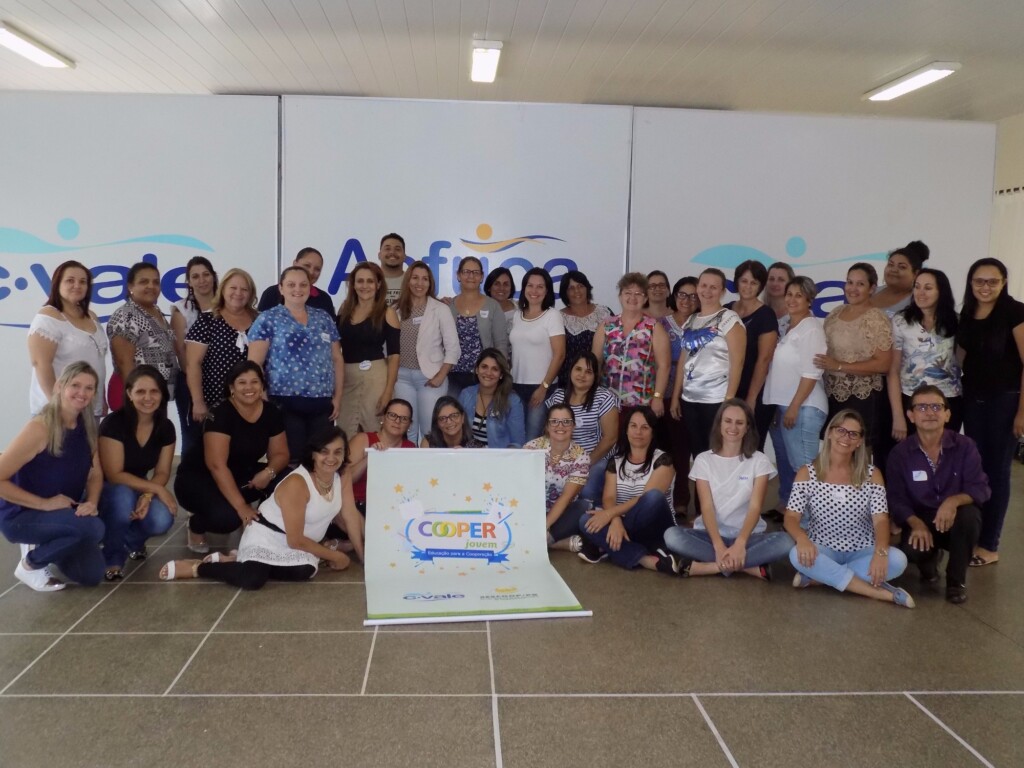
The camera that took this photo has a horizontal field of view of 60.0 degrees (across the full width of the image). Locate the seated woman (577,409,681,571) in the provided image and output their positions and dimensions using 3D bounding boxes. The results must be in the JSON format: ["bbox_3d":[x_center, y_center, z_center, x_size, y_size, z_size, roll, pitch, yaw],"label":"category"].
[{"bbox_3d":[0.661,0.533,4.946,0.540,0.860,0.700,2,7,8],"label":"seated woman"}]

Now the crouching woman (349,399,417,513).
[{"bbox_3d":[-0.707,0.492,5.163,0.580,0.801,0.650,1,6,-6],"label":"crouching woman"}]

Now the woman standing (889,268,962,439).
[{"bbox_3d":[2.399,0.138,5.236,0.480,1.626,0.320,4,7,23],"label":"woman standing"}]

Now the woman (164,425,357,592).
[{"bbox_3d":[-1.264,0.586,4.529,0.946,0.723,0.579,-3,7,-33],"label":"woman"}]

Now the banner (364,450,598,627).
[{"bbox_3d":[-0.205,0.704,4.355,1.030,0.610,0.880,2,6,1],"label":"banner"}]

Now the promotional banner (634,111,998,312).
[{"bbox_3d":[2.625,-0.810,7.845,3.246,3.038,0.070,1,6,-4],"label":"promotional banner"}]

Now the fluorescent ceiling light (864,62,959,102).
[{"bbox_3d":[3.452,-2.612,7.712,0.215,0.075,1.230,1,6,-4],"label":"fluorescent ceiling light"}]

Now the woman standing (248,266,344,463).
[{"bbox_3d":[-1.291,0.106,5.325,0.560,1.608,0.360,-1,7,-22],"label":"woman standing"}]

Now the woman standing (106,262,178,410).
[{"bbox_3d":[-2.118,0.110,5.122,0.360,1.609,0.460,5,8,34],"label":"woman standing"}]

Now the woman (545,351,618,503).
[{"bbox_3d":[0.423,0.351,5.250,0.500,1.070,0.620,3,6,12],"label":"woman"}]

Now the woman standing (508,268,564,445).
[{"bbox_3d":[0.164,0.072,5.765,0.430,1.638,0.320,3,7,18],"label":"woman standing"}]

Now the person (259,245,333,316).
[{"bbox_3d":[-1.383,-0.035,5.750,0.530,1.696,0.340,0,6,-10],"label":"person"}]

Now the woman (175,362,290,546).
[{"bbox_3d":[-1.575,0.400,5.037,0.640,1.073,0.680,-2,7,-28],"label":"woman"}]

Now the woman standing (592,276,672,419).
[{"bbox_3d":[0.714,0.114,5.456,0.500,1.580,0.320,3,7,15],"label":"woman standing"}]

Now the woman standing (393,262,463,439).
[{"bbox_3d":[-0.572,0.011,5.836,0.480,1.619,0.330,4,7,23],"label":"woman standing"}]

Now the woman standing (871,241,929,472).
[{"bbox_3d":[2.512,0.003,5.854,0.480,1.853,0.360,6,8,39],"label":"woman standing"}]

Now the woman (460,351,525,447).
[{"bbox_3d":[-0.120,0.328,5.459,0.550,1.089,0.650,3,6,14],"label":"woman"}]

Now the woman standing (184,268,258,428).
[{"bbox_3d":[-1.762,0.068,5.431,0.520,1.538,0.360,-1,7,-23],"label":"woman standing"}]

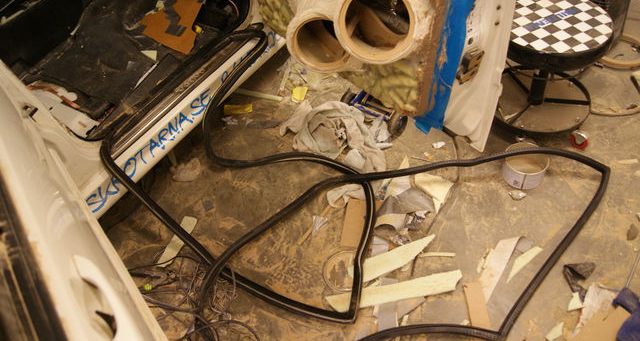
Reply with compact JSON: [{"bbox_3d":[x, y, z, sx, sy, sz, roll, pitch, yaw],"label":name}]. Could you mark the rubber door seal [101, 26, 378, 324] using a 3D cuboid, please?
[{"bbox_3d":[-0.145,-0.034,1.847,1.090,0.350,0.880,29,63,31],"label":"rubber door seal"}]

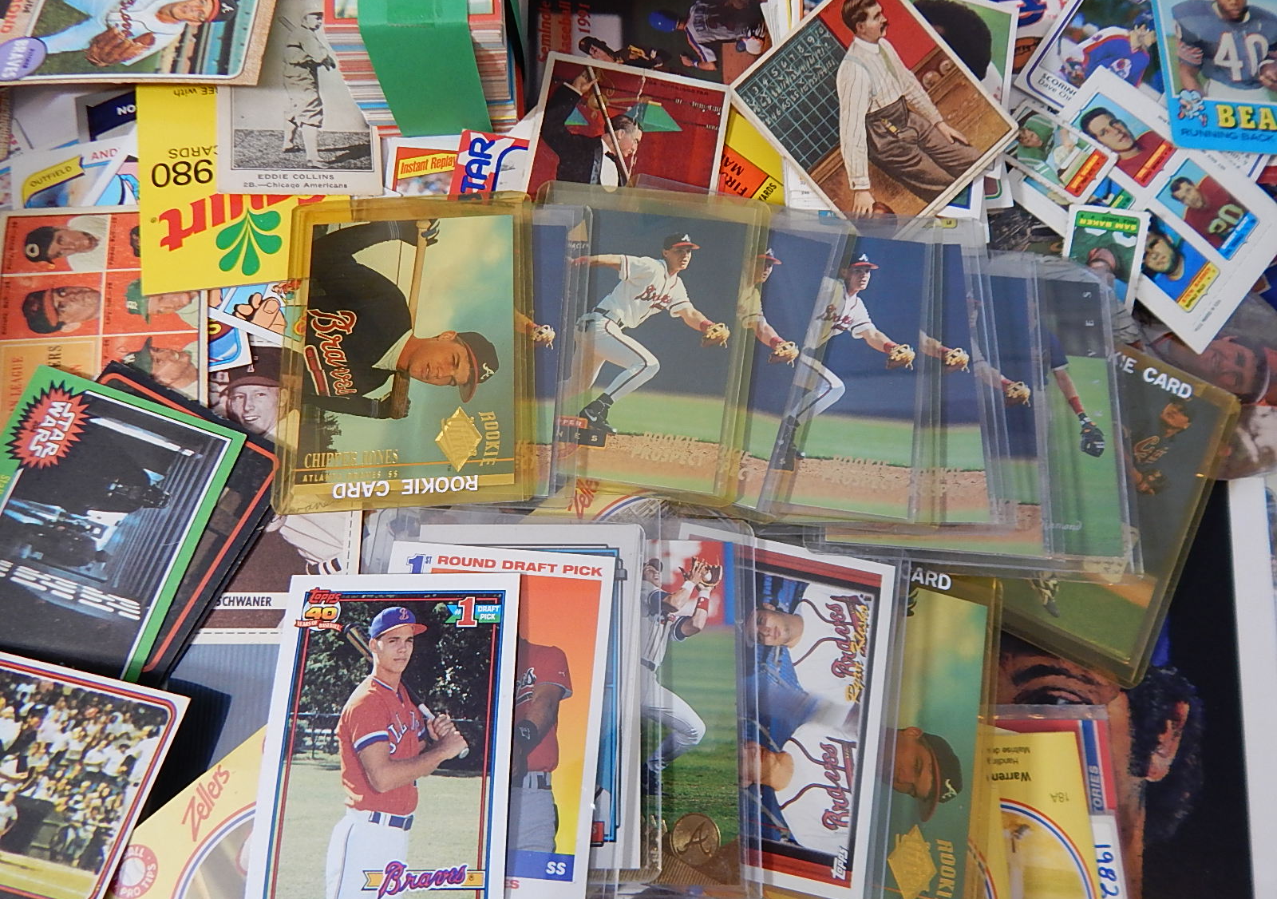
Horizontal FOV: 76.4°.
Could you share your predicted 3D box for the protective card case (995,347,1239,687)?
[{"bbox_3d":[0.135,0.011,0.252,0.076,0.003,0.102,27,78,8],"label":"protective card case"}]

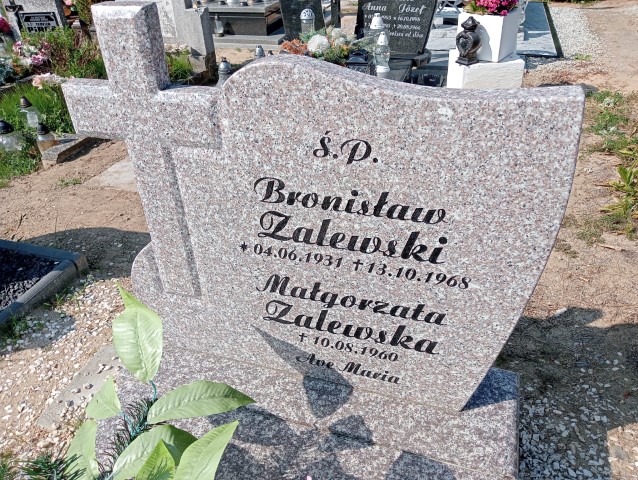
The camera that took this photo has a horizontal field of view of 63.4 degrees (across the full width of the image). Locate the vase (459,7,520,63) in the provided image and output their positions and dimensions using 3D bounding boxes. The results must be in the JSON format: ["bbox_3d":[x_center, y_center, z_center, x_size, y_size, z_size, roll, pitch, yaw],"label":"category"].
[{"bbox_3d":[1.228,-1.504,3.772,0.328,0.302,0.335,19,38,32],"label":"vase"}]

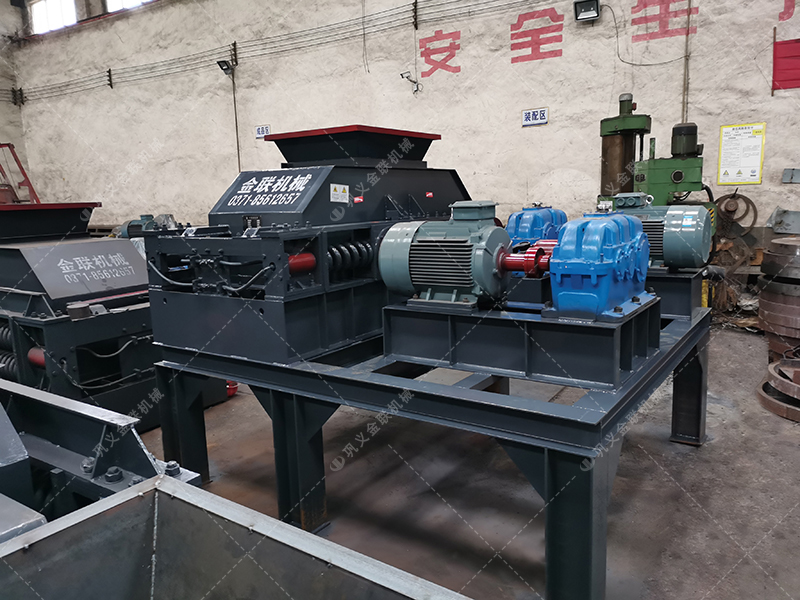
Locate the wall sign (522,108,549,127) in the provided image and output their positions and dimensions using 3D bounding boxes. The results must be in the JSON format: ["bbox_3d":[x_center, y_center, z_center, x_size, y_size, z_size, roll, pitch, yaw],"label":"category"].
[{"bbox_3d":[2.481,-3.345,10.997,0.510,0.295,0.015,3,11,31],"label":"wall sign"}]

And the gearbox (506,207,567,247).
[{"bbox_3d":[0.933,-0.395,3.978,0.342,0.420,0.627,4,11,35],"label":"gearbox"}]

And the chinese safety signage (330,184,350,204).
[{"bbox_3d":[-0.320,-0.569,3.224,0.005,0.093,0.150,4,11,35],"label":"chinese safety signage"}]

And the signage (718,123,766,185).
[{"bbox_3d":[5.152,-2.194,9.059,0.585,0.885,0.020,3,10,28],"label":"signage"}]

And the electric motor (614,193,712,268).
[{"bbox_3d":[1.548,-0.438,3.772,0.680,0.458,0.367,4,11,35],"label":"electric motor"}]

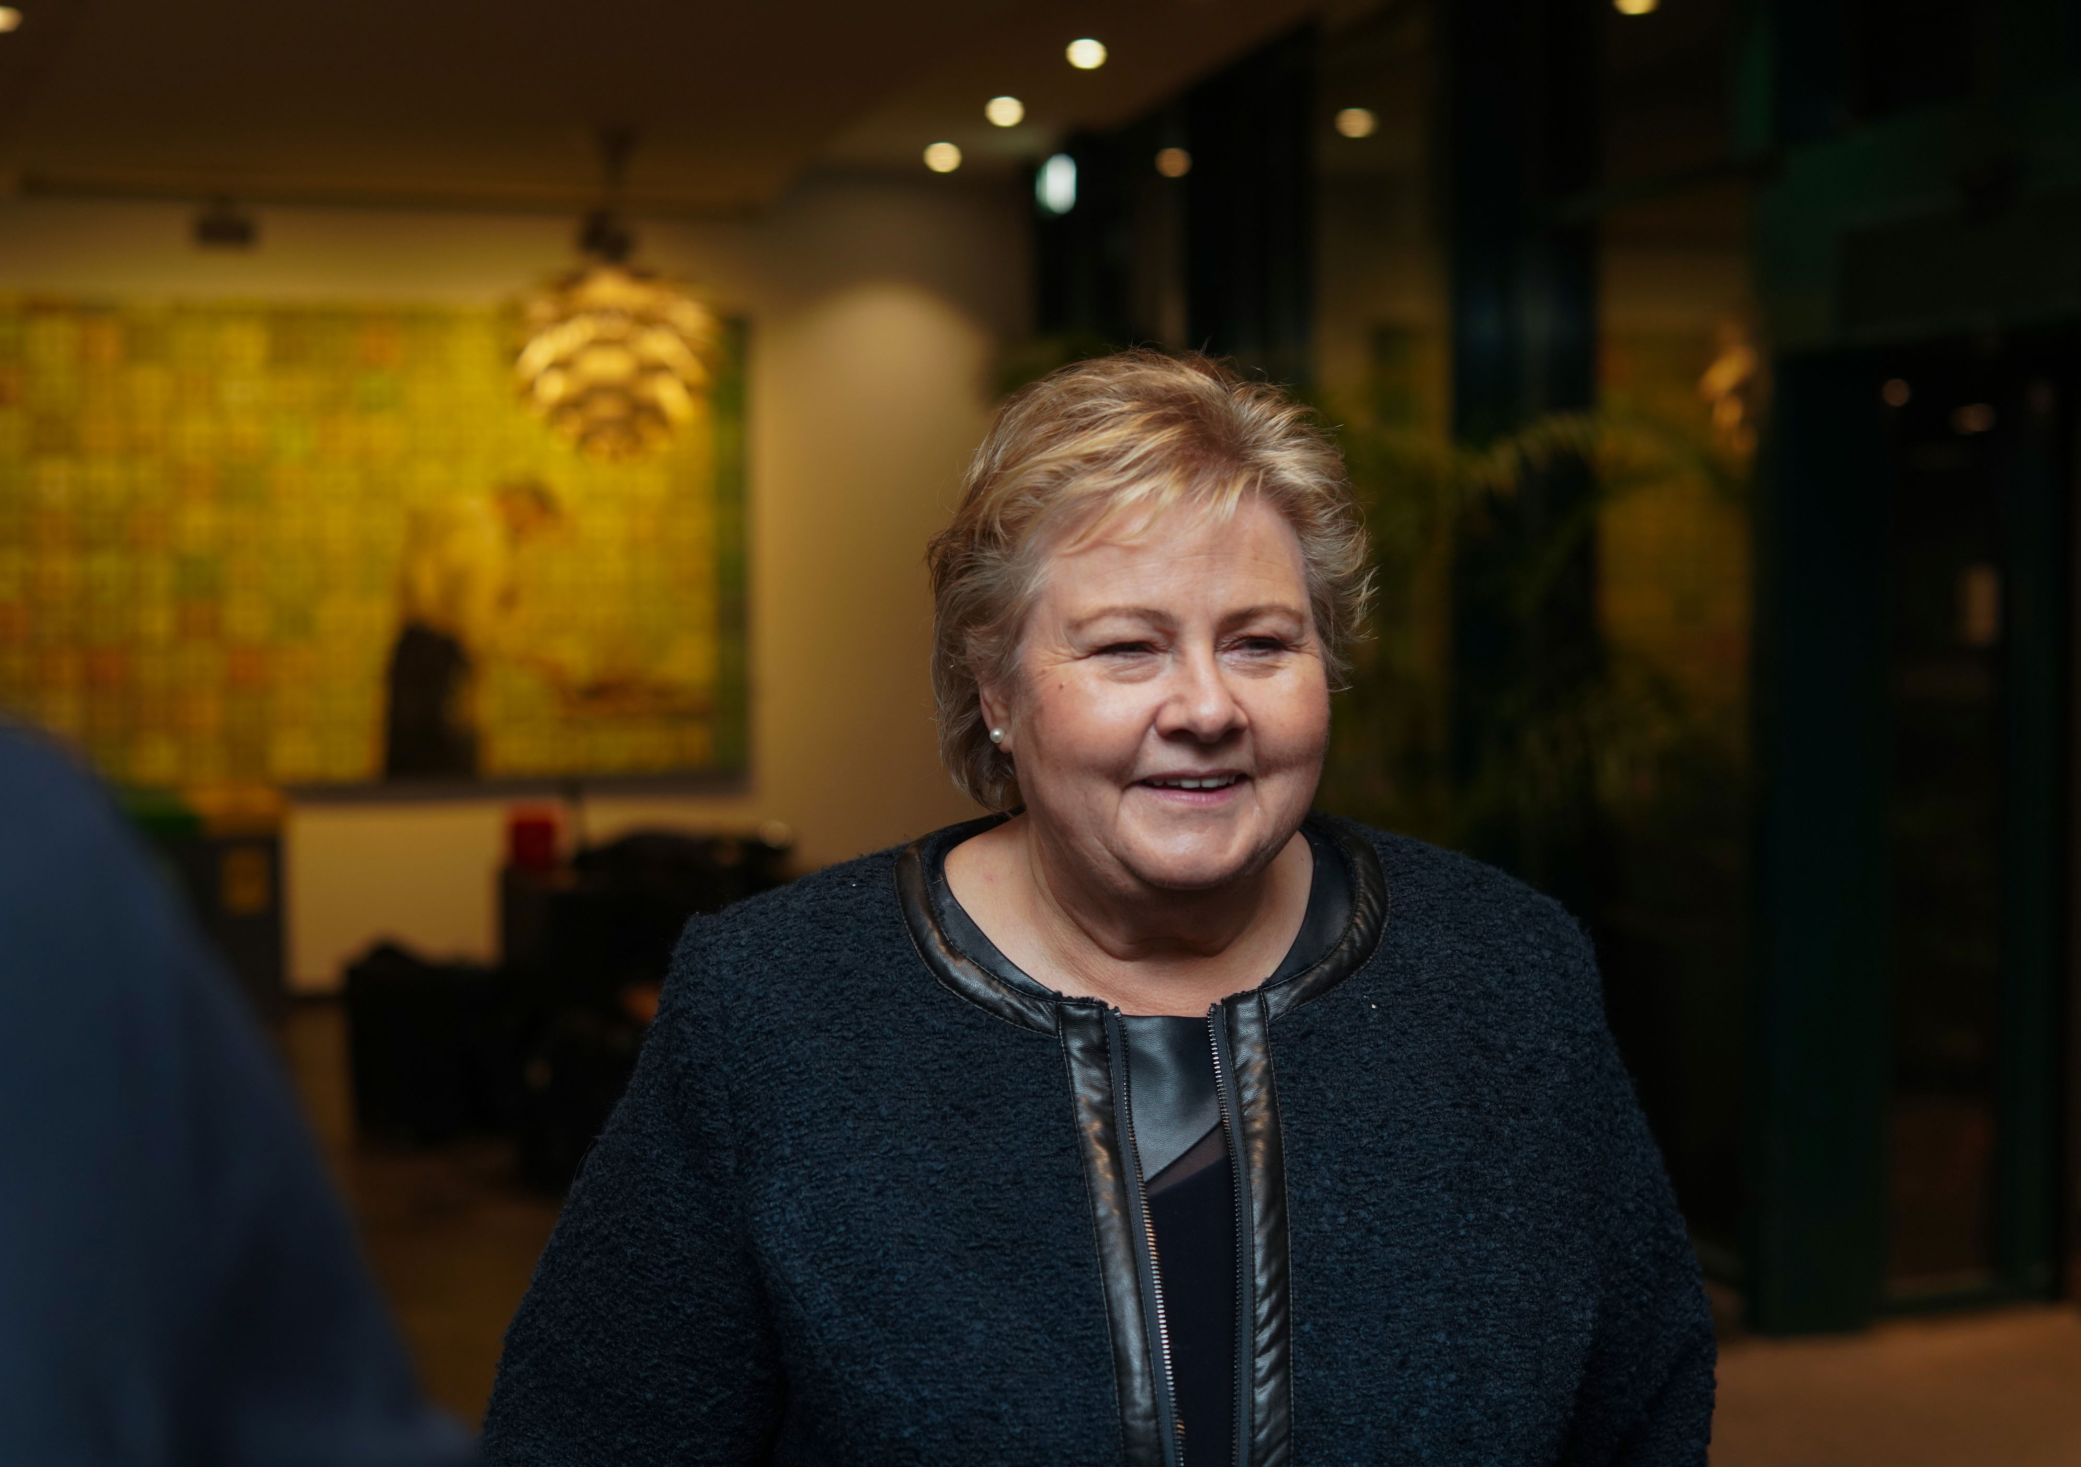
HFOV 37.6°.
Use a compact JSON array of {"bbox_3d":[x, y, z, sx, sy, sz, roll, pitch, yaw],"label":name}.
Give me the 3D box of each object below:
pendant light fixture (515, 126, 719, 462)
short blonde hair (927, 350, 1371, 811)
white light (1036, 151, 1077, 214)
[{"bbox_3d":[-1.178,-1.224,8.500,0.520,0.930,0.520,-1,4,-17],"label":"pendant light fixture"},{"bbox_3d":[0.053,-0.075,1.500,0.210,0.230,0.225,-1,4,-20],"label":"short blonde hair"},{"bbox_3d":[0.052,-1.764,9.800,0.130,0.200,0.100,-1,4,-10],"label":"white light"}]

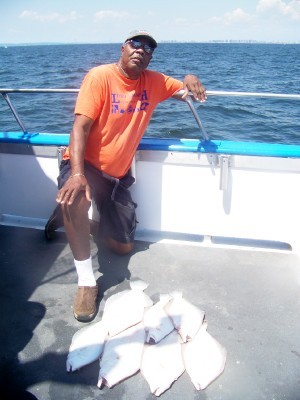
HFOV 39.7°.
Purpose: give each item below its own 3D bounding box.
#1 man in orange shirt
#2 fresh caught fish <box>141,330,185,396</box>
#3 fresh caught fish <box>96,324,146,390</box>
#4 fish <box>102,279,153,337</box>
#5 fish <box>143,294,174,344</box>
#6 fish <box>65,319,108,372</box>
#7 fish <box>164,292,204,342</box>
[{"bbox_3d":[-0.085,-0.225,2.307,1.039,1.334,0.961,-5,21,-14],"label":"man in orange shirt"},{"bbox_3d":[0.059,0.669,1.746,0.188,0.052,0.415,3,21,9],"label":"fresh caught fish"},{"bbox_3d":[-0.108,0.651,1.794,0.203,0.052,0.464,6,21,16],"label":"fresh caught fish"},{"bbox_3d":[-0.114,0.534,2.066,0.208,0.052,0.474,6,21,15],"label":"fish"},{"bbox_3d":[0.048,0.564,1.983,0.173,0.052,0.386,3,21,9],"label":"fish"},{"bbox_3d":[-0.267,0.631,1.847,0.183,0.052,0.385,8,22,20],"label":"fish"},{"bbox_3d":[0.174,0.558,2.001,0.183,0.052,0.388,-2,21,-6],"label":"fish"}]

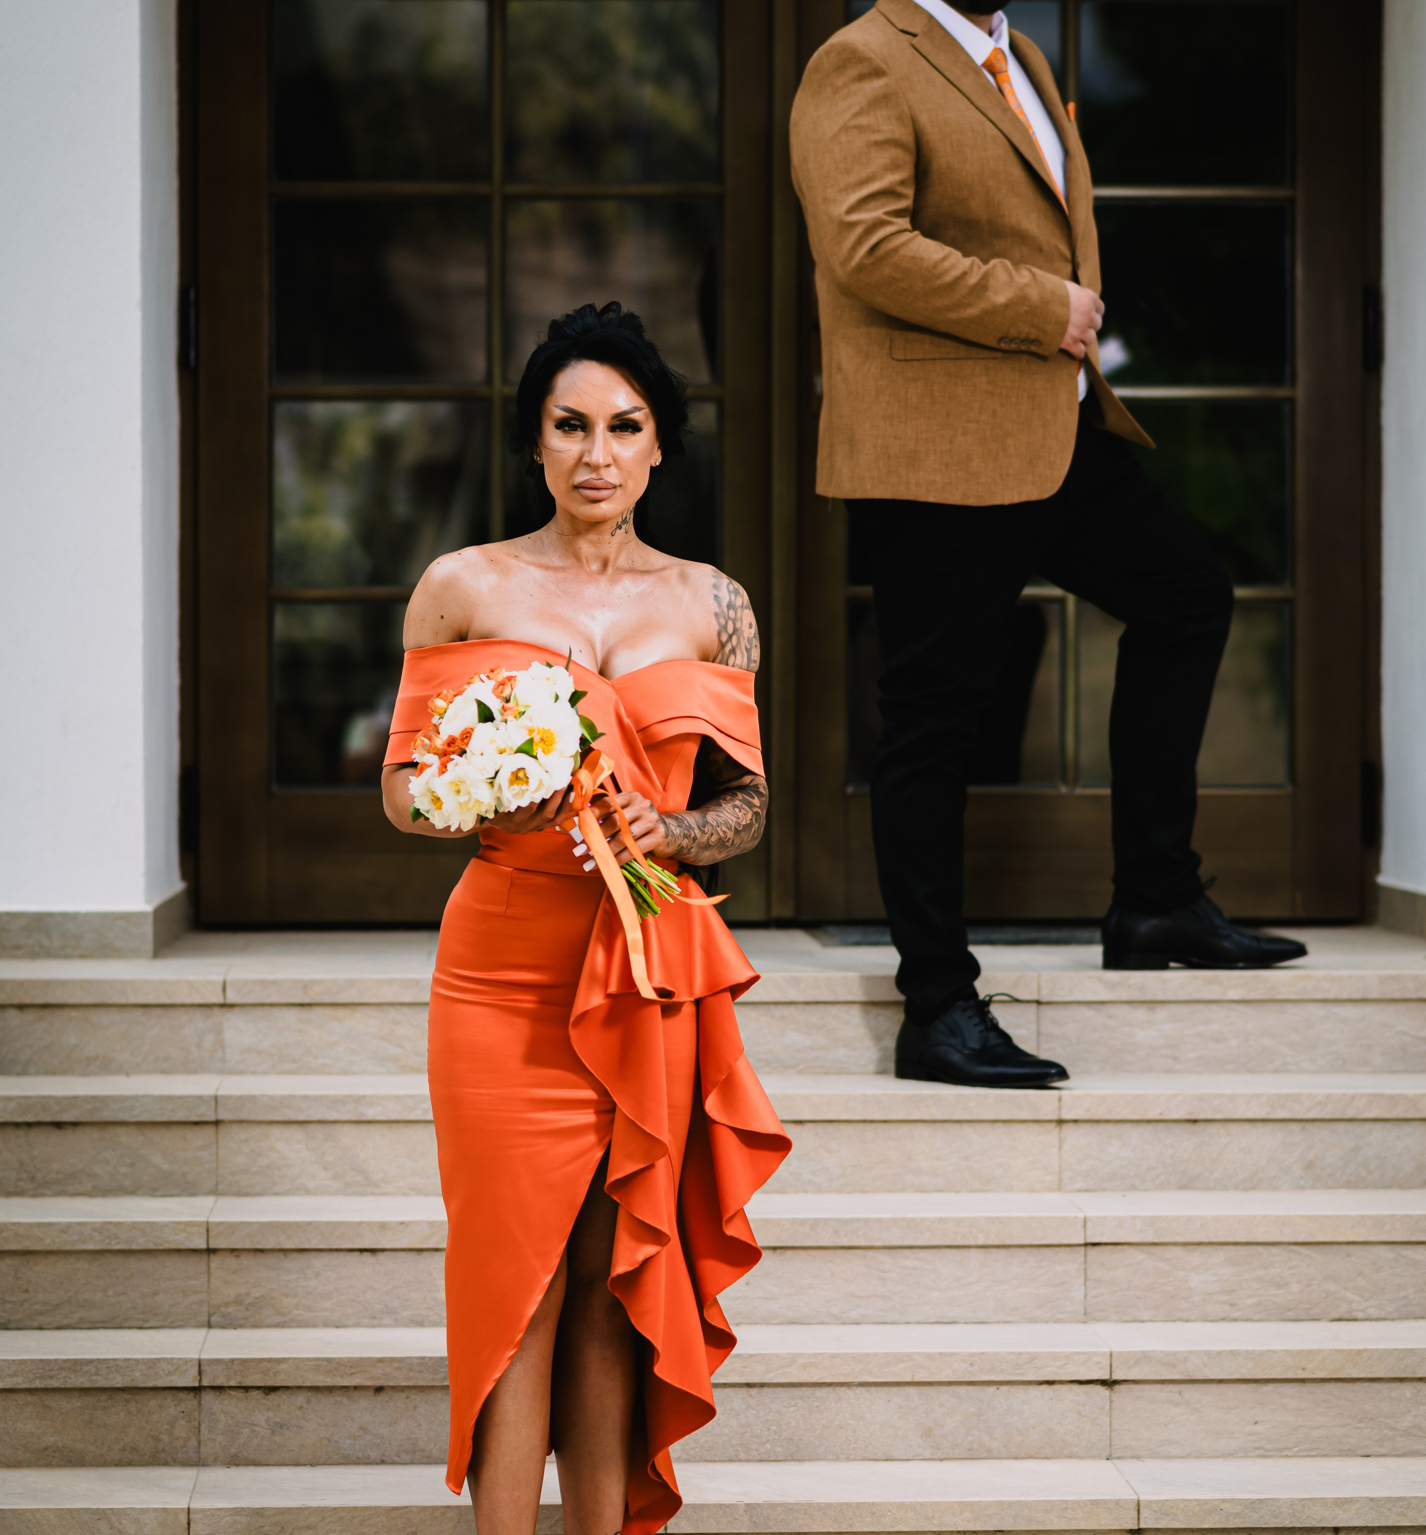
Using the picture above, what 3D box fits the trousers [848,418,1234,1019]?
[{"bbox_3d":[0.483,-0.113,7.501,0.520,0.940,0.460,1,1,24],"label":"trousers"}]

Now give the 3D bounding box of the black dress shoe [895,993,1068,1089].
[{"bbox_3d":[0.395,0.402,7.336,0.310,0.118,0.110,1,1,38],"label":"black dress shoe"}]

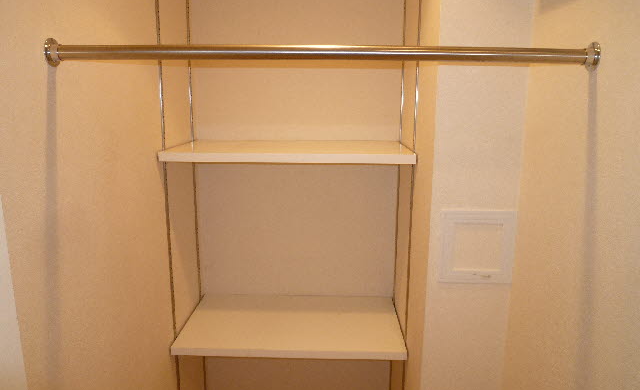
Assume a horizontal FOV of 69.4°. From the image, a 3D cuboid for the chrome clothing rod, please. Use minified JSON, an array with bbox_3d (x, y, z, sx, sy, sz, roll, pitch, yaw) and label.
[{"bbox_3d":[-0.003,-0.248,0.821,0.982,0.051,0.051,1,11,2],"label":"chrome clothing rod"}]

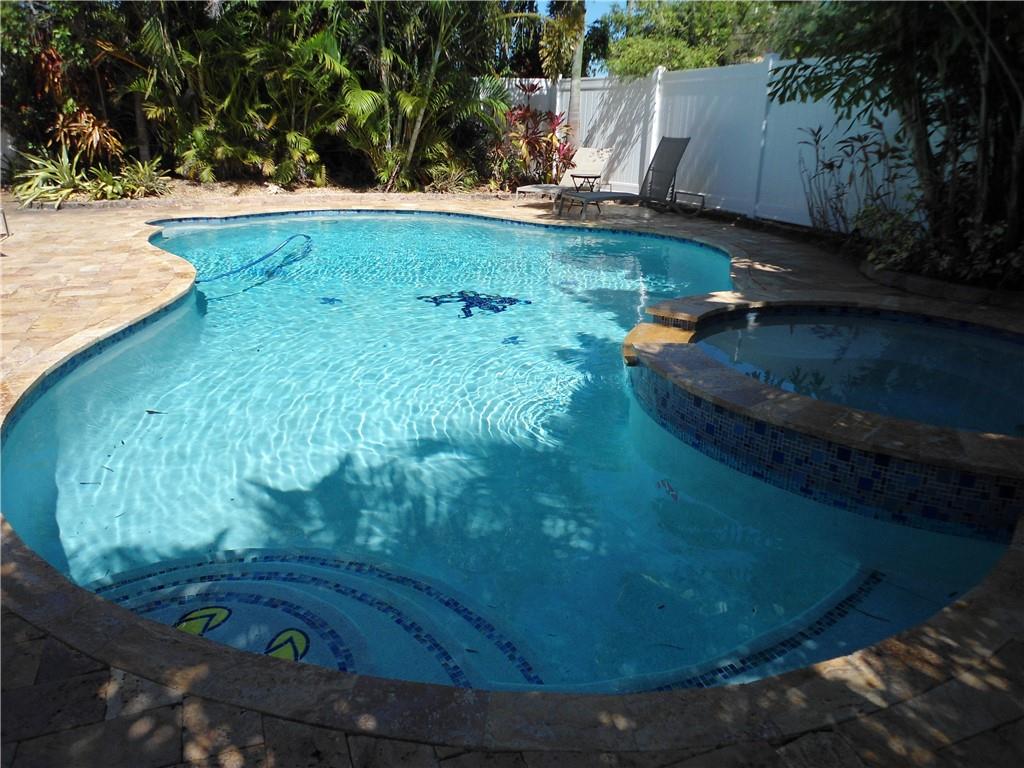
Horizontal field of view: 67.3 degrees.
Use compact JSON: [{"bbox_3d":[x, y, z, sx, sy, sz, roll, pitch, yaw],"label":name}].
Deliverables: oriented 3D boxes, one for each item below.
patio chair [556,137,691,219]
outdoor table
[{"bbox_3d":[1.614,-2.755,10.264,1.820,1.000,0.650,-8,21,-23],"label":"patio chair"},{"bbox_3d":[1.017,-2.617,10.625,0.410,0.485,0.410,-8,21,-23],"label":"outdoor table"}]

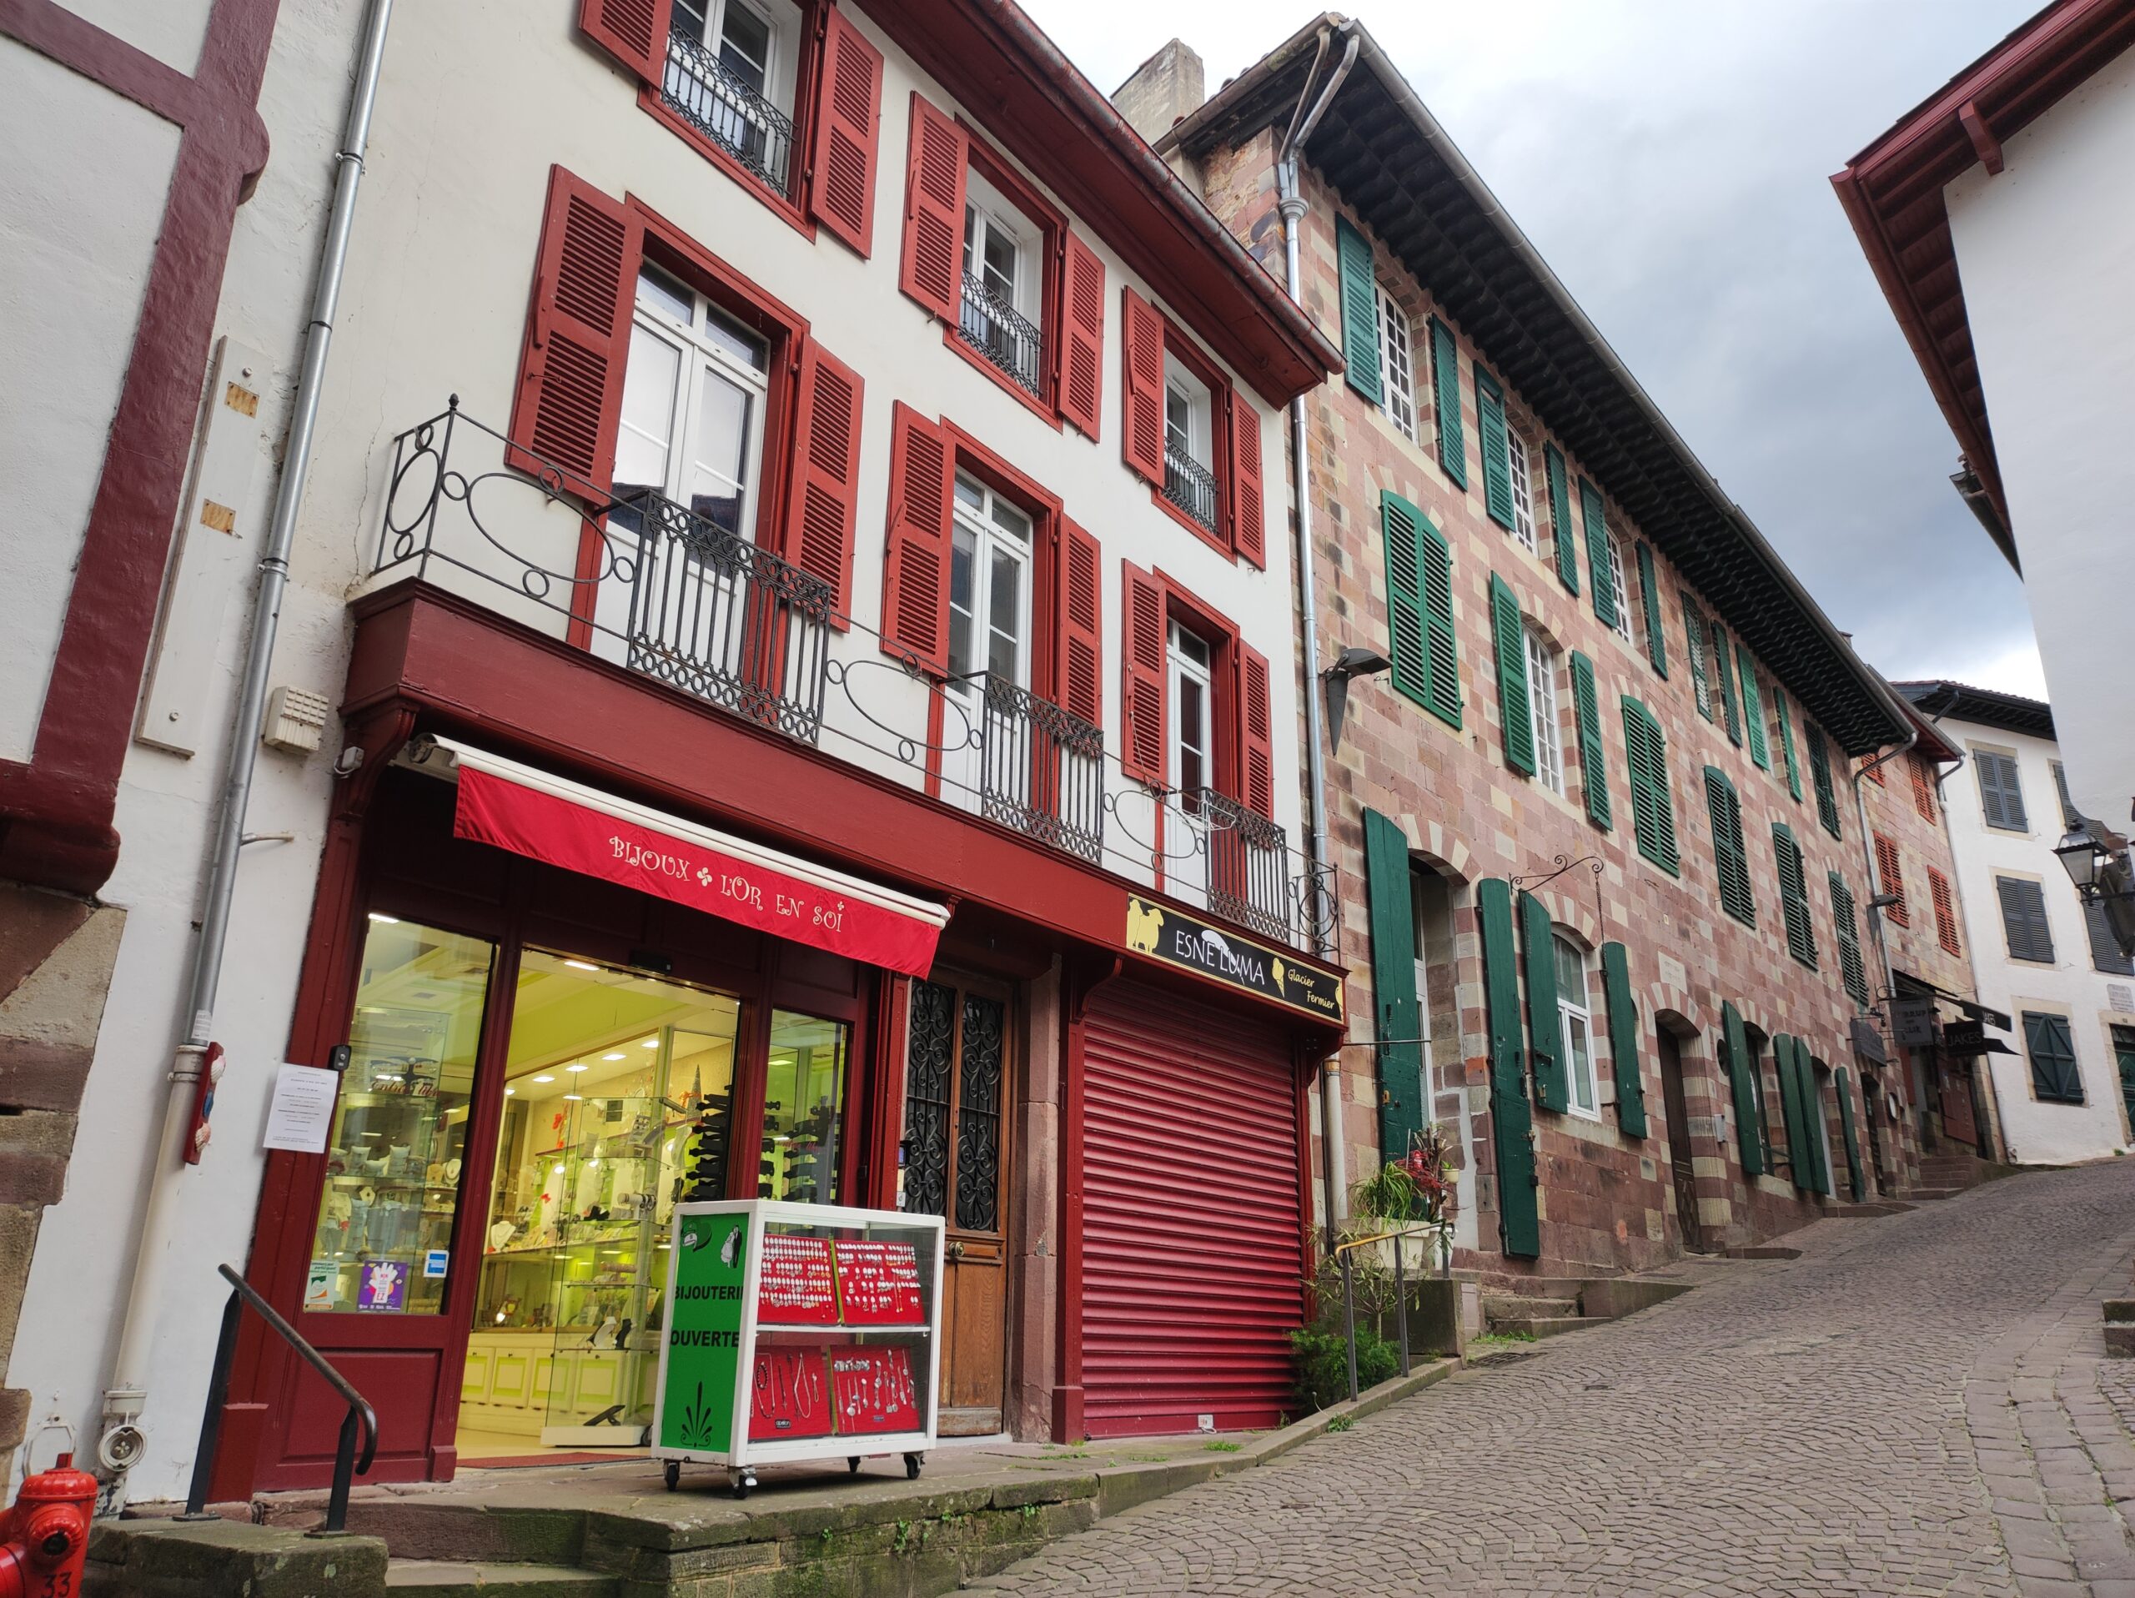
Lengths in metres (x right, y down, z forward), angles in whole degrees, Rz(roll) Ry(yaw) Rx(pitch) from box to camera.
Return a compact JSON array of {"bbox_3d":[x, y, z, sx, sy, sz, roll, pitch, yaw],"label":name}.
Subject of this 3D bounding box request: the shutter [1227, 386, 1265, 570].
[{"bbox_3d":[1.547,-2.773,13.193,0.050,1.570,0.500,-13,-23,34],"label":"shutter"}]

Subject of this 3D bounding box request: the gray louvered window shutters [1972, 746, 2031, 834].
[{"bbox_3d":[21.697,-0.167,35.770,1.380,1.900,0.100,8,-21,-21],"label":"gray louvered window shutters"}]

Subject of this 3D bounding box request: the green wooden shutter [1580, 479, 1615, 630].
[{"bbox_3d":[6.572,-3.014,19.060,0.050,1.930,0.636,-15,-25,37],"label":"green wooden shutter"}]

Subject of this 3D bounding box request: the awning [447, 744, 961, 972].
[{"bbox_3d":[-1.691,0.387,7.515,0.300,0.490,3.060,-14,-24,34],"label":"awning"}]

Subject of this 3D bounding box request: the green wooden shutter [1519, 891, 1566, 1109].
[{"bbox_3d":[4.886,2.071,15.794,0.060,2.208,0.727,-15,-25,37],"label":"green wooden shutter"}]

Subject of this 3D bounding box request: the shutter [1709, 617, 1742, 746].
[{"bbox_3d":[9.705,-1.684,22.643,0.050,1.851,0.580,-15,-25,37],"label":"shutter"}]

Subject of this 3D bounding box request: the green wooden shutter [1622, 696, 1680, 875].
[{"bbox_3d":[7.194,-0.154,19.010,0.050,2.075,1.338,-15,-25,37],"label":"green wooden shutter"}]

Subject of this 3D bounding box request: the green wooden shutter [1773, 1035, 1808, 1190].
[{"bbox_3d":[10.694,4.574,22.667,0.050,2.250,0.770,-14,-24,37],"label":"green wooden shutter"}]

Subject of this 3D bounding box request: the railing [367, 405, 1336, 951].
[{"bbox_3d":[-0.365,-0.150,9.265,0.406,0.891,7.848,-14,-24,34],"label":"railing"}]

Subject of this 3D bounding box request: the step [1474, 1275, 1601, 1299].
[{"bbox_3d":[4.268,4.405,13.908,1.200,0.180,0.400,-5,-20,17],"label":"step"}]

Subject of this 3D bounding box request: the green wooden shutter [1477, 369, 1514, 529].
[{"bbox_3d":[5.024,-4.110,18.071,0.060,2.017,0.637,-18,-27,41],"label":"green wooden shutter"}]

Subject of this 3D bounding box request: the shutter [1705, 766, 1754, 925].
[{"bbox_3d":[9.720,0.723,22.586,0.060,2.191,1.417,-15,-25,37],"label":"shutter"}]

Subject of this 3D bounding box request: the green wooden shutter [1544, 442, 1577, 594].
[{"bbox_3d":[6.365,-3.606,19.748,0.050,2.030,0.720,-12,-23,32],"label":"green wooden shutter"}]

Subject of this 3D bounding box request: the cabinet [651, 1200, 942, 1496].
[{"bbox_3d":[-0.987,2.079,5.848,0.450,0.985,0.996,-14,-25,35],"label":"cabinet"}]

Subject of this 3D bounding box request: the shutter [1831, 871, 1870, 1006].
[{"bbox_3d":[12.984,2.339,25.621,0.050,2.070,1.346,-15,-25,37],"label":"shutter"}]

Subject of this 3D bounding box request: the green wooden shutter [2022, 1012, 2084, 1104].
[{"bbox_3d":[22.052,5.779,34.456,1.392,1.960,0.060,8,-21,-19],"label":"green wooden shutter"}]

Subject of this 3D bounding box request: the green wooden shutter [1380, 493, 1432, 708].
[{"bbox_3d":[3.138,-1.918,14.385,0.050,2.193,0.661,-15,-25,37],"label":"green wooden shutter"}]

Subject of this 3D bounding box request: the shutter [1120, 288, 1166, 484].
[{"bbox_3d":[0.630,-3.390,12.623,0.055,1.680,0.540,-14,-24,34],"label":"shutter"}]

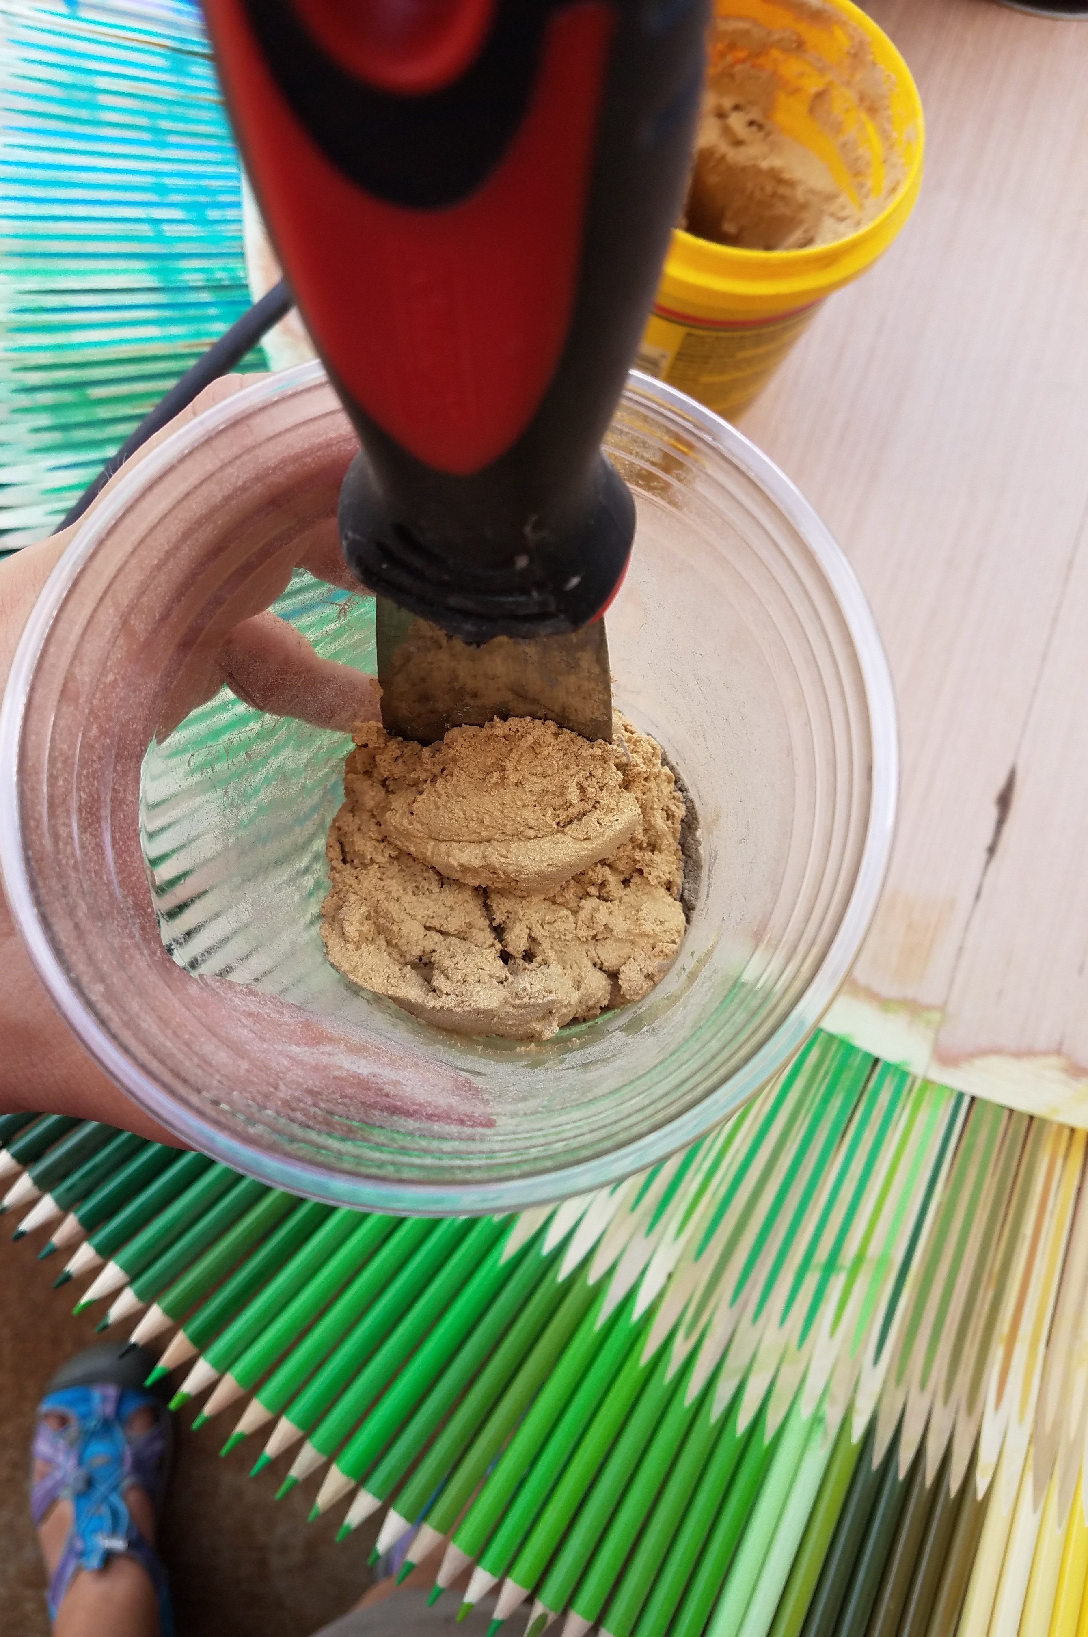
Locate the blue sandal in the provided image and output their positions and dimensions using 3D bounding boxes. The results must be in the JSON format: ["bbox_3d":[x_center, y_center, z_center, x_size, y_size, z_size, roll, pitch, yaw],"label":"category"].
[{"bbox_3d":[-0.325,0.523,0.893,0.104,0.105,0.256,-5,76,-5],"label":"blue sandal"}]

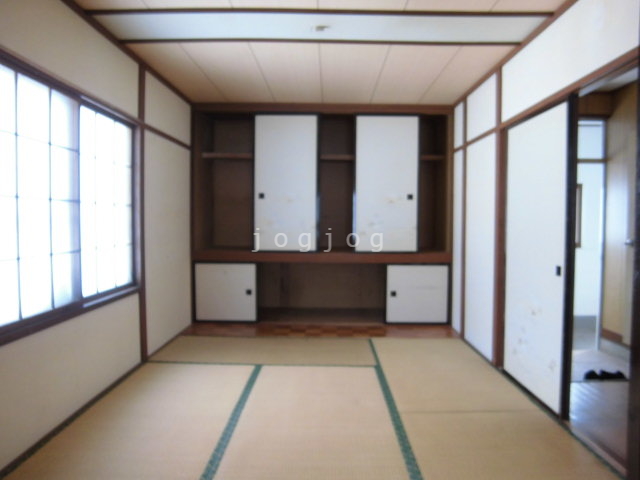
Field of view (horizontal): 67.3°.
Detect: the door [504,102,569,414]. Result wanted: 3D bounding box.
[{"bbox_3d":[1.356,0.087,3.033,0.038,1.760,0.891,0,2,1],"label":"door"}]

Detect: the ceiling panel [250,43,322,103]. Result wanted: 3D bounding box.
[{"bbox_3d":[-0.231,-1.379,4.133,0.479,0.025,1.706,0,2,1],"label":"ceiling panel"}]

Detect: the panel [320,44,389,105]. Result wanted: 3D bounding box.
[{"bbox_3d":[0.255,-1.377,4.125,0.491,0.025,1.706,0,2,1],"label":"panel"}]

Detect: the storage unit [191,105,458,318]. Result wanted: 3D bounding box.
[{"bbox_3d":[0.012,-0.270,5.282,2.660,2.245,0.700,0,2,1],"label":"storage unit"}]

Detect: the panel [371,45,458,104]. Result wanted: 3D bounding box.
[{"bbox_3d":[0.743,-1.374,4.116,0.485,0.025,1.706,0,2,1],"label":"panel"}]

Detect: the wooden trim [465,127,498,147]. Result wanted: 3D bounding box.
[{"bbox_3d":[1.337,-0.858,3.975,0.028,0.036,0.799,0,2,1],"label":"wooden trim"}]

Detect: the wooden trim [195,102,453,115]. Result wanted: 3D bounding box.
[{"bbox_3d":[0.030,-1.359,5.005,2.678,0.095,0.060,0,2,1],"label":"wooden trim"}]

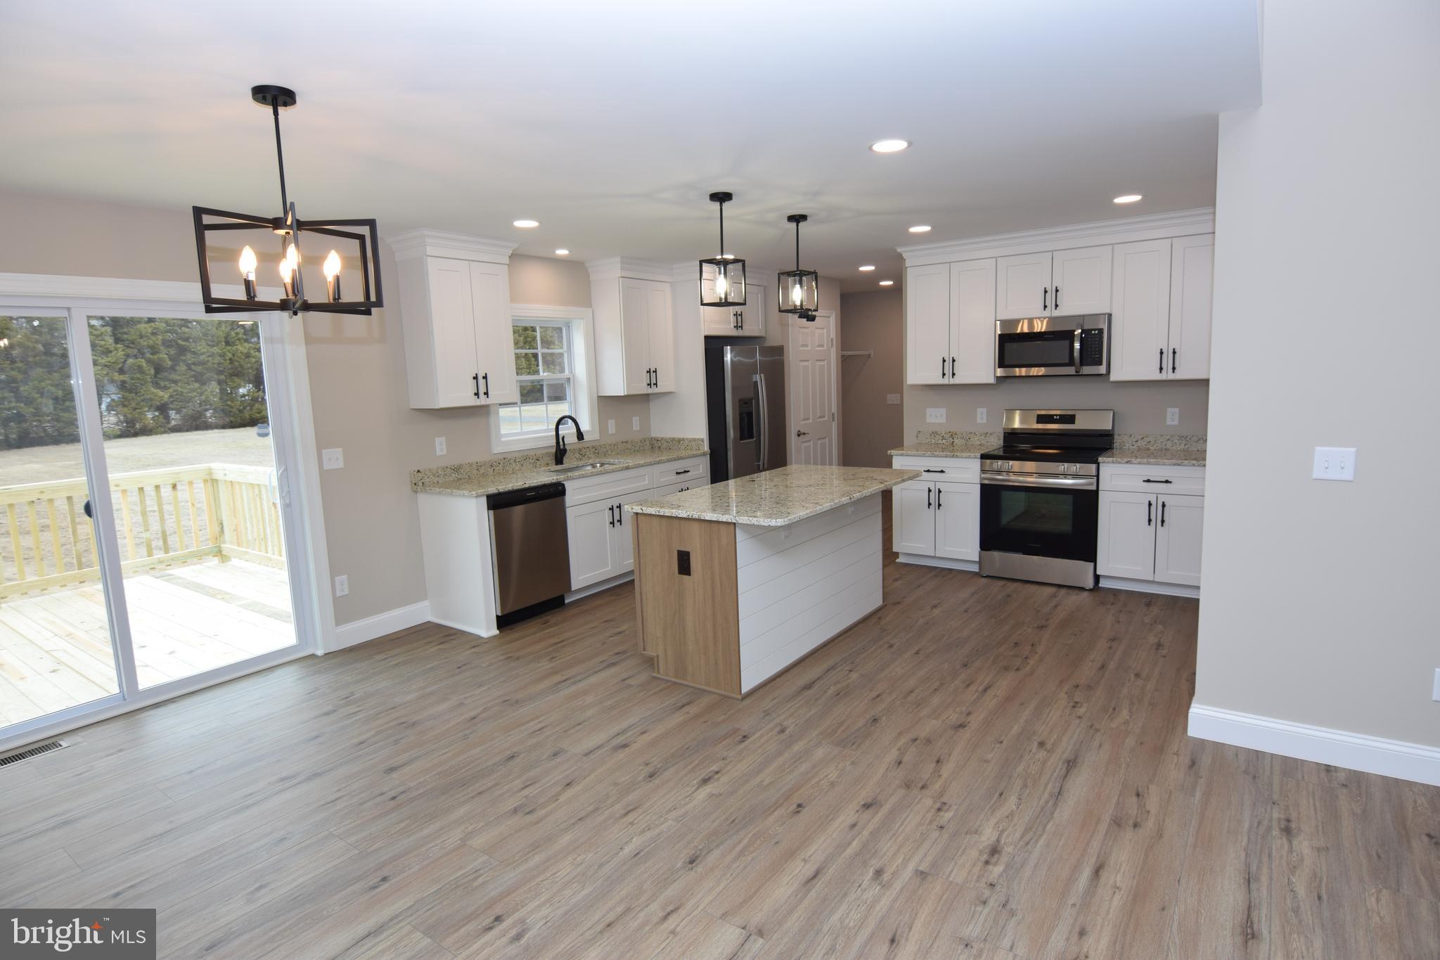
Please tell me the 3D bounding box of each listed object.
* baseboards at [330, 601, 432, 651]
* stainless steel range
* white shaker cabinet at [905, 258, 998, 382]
[{"bbox_3d":[-2.111,0.907,4.521,0.017,0.139,0.613,4,10,36],"label":"baseboards"},{"bbox_3d":[2.376,0.104,5.247,0.761,1.185,0.681,4,10,36],"label":"stainless steel range"},{"bbox_3d":[1.863,-1.217,5.658,0.684,0.906,0.325,4,11,36],"label":"white shaker cabinet"}]

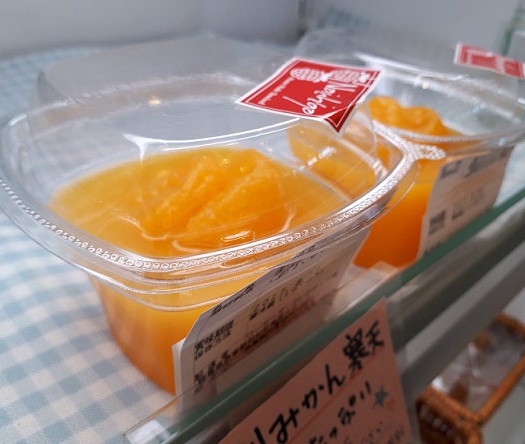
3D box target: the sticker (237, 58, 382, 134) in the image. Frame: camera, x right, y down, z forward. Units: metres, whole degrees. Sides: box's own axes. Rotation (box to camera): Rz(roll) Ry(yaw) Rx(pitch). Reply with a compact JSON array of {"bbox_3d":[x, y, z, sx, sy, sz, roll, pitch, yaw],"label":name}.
[{"bbox_3d":[0.014,-0.037,0.125,0.029,0.004,0.029,20,46,27],"label":"sticker"}]

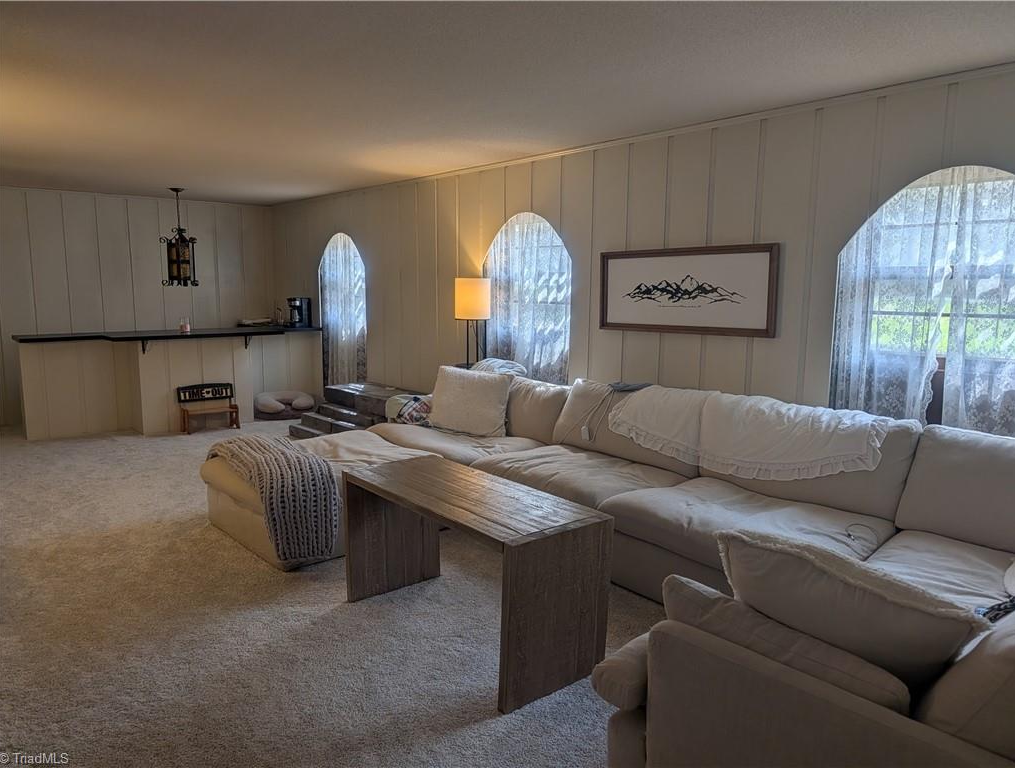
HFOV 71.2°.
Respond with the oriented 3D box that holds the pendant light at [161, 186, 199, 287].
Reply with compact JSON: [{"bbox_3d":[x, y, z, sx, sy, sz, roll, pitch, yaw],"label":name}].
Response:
[{"bbox_3d":[-3.381,-1.496,7.300,0.316,0.977,0.316,-6,10,-41],"label":"pendant light"}]

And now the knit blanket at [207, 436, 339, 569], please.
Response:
[{"bbox_3d":[-1.355,0.627,4.048,0.444,0.523,1.016,-6,10,-41],"label":"knit blanket"}]

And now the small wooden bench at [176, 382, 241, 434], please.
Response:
[{"bbox_3d":[-3.004,0.242,7.145,0.533,0.444,0.247,-6,10,-41],"label":"small wooden bench"}]

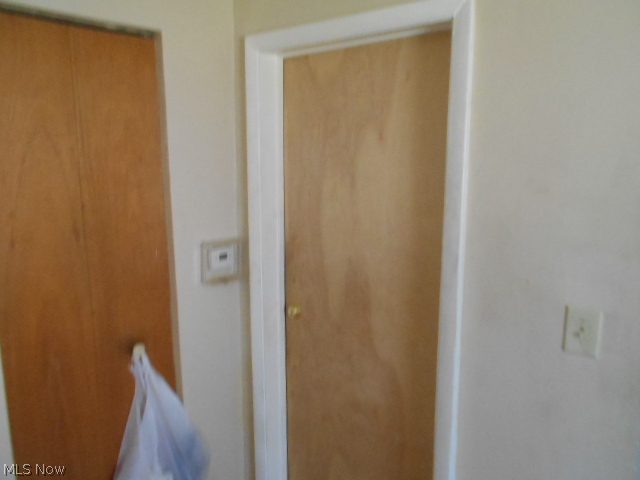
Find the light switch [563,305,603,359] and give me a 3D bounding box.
[{"bbox_3d":[0.620,0.220,1.136,0.072,0.115,0.018,7,12,36],"label":"light switch"}]

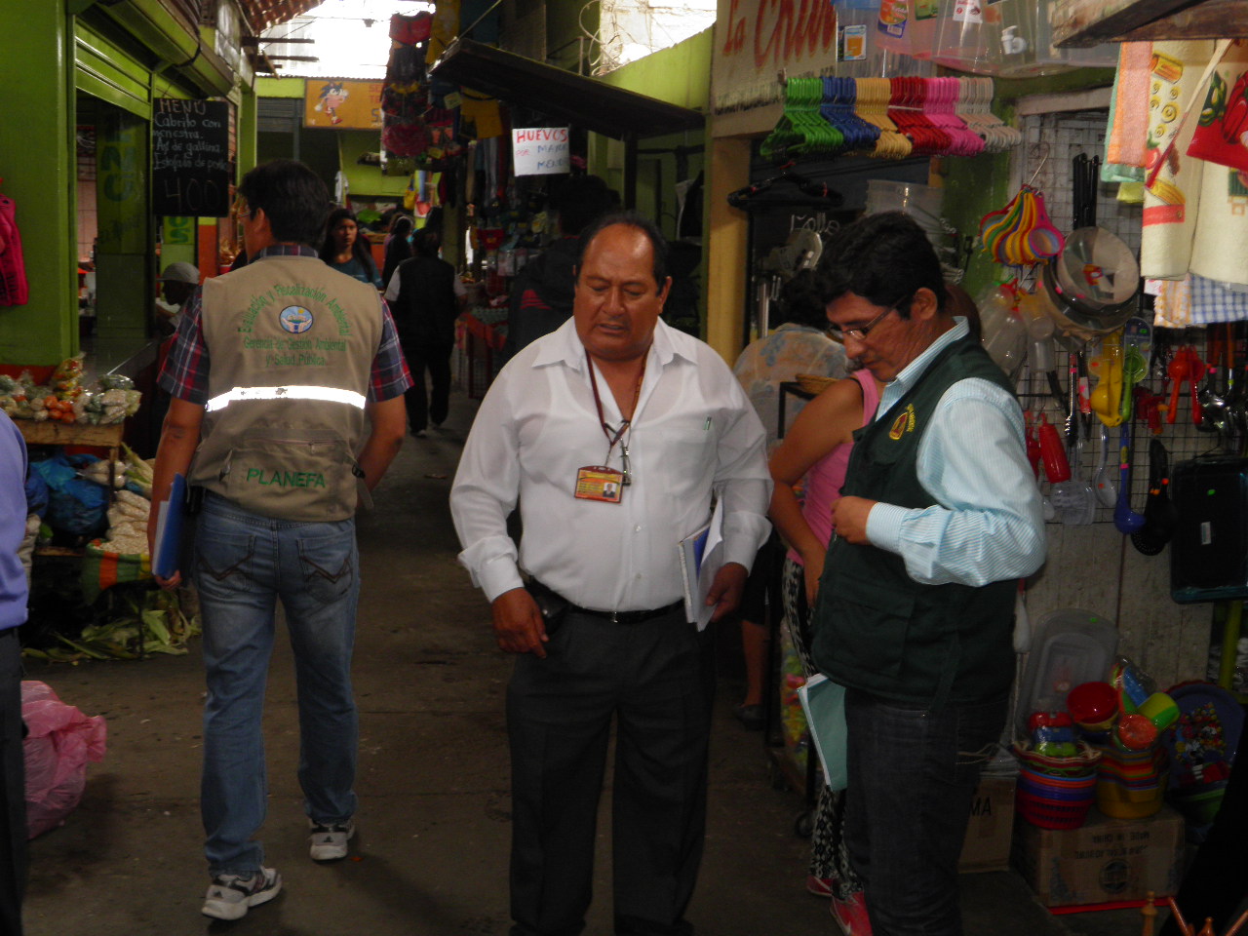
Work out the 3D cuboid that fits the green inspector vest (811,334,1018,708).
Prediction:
[{"bbox_3d":[0.541,0.096,2.930,0.310,0.660,0.450,-1,9,-20],"label":"green inspector vest"}]

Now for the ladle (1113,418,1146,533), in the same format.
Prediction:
[{"bbox_3d":[1.323,0.011,4.150,0.095,0.320,0.090,-2,9,-21],"label":"ladle"}]

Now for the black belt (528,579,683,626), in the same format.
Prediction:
[{"bbox_3d":[-0.024,0.234,2.920,0.360,0.060,0.280,2,12,0],"label":"black belt"}]

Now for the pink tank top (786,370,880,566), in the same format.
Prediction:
[{"bbox_3d":[0.559,0.001,3.600,0.350,0.470,0.250,3,12,-45],"label":"pink tank top"}]

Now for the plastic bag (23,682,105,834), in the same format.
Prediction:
[{"bbox_3d":[-1.484,0.734,4.000,0.340,0.380,0.340,2,9,0],"label":"plastic bag"}]

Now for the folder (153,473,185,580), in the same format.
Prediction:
[{"bbox_3d":[-1.095,0.142,3.820,0.025,0.240,0.280,11,8,-8],"label":"folder"}]

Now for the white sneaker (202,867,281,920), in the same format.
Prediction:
[{"bbox_3d":[-0.873,0.933,3.680,0.105,0.115,0.290,3,9,7],"label":"white sneaker"}]

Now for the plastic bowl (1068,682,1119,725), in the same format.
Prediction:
[{"bbox_3d":[1.148,0.578,3.880,0.125,0.062,0.125,-2,45,2],"label":"plastic bowl"}]

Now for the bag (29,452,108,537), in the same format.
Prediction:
[{"bbox_3d":[-2.037,0.101,5.750,0.300,0.290,0.290,2,9,0],"label":"bag"}]

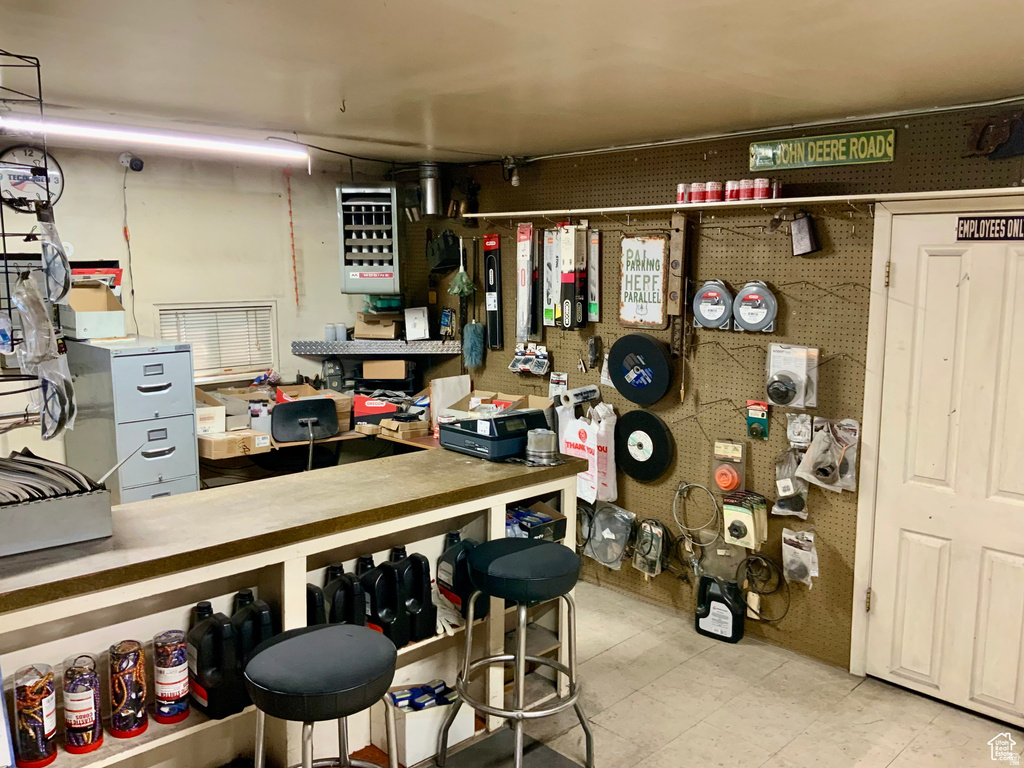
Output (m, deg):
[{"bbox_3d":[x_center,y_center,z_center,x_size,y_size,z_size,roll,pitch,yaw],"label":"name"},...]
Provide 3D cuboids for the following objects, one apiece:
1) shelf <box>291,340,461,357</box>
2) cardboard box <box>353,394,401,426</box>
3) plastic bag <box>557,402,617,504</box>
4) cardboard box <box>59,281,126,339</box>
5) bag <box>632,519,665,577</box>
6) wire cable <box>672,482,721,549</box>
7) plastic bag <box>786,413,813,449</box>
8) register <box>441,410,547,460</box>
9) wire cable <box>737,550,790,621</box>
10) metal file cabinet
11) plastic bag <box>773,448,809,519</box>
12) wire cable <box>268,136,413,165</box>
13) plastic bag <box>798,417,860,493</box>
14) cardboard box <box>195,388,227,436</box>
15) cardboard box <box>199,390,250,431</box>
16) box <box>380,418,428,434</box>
[{"bbox_3d":[-0.800,-0.246,5.312,1.000,0.077,0.480,0,7,1],"label":"shelf"},{"bbox_3d":[-0.794,0.144,4.953,0.245,0.172,0.180,-2,8,-16],"label":"cardboard box"},{"bbox_3d":[0.376,0.346,4.388,0.130,0.490,0.310,-7,11,-44],"label":"plastic bag"},{"bbox_3d":[-2.054,-0.356,4.210,0.220,0.250,0.232,7,10,44],"label":"cardboard box"},{"bbox_3d":[0.653,0.783,4.107,0.130,0.246,0.070,7,10,44],"label":"bag"},{"bbox_3d":[0.850,0.608,3.976,0.050,0.290,0.240,-7,11,-44],"label":"wire cable"},{"bbox_3d":[1.185,0.193,3.541,0.085,0.134,0.040,7,10,44],"label":"plastic bag"},{"bbox_3d":[-0.070,0.186,3.548,0.308,0.162,0.355,-9,13,-43],"label":"register"},{"bbox_3d":[1.097,0.888,3.751,0.060,0.275,0.240,-7,11,-44],"label":"wire cable"},{"bbox_3d":[-1.849,0.436,4.173,0.672,1.284,0.372,7,10,44],"label":"metal file cabinet"},{"bbox_3d":[1.157,0.413,3.562,0.119,0.270,0.060,7,10,44],"label":"plastic bag"},{"bbox_3d":[-0.822,-1.121,4.181,0.780,0.080,0.040,-6,10,-38],"label":"wire cable"},{"bbox_3d":[1.261,0.282,3.434,0.198,0.256,0.100,7,10,44],"label":"plastic bag"},{"bbox_3d":[-1.528,0.128,4.214,0.180,0.220,0.210,-5,9,-33],"label":"cardboard box"},{"bbox_3d":[-1.483,0.166,4.378,0.190,0.210,0.340,-7,11,-44],"label":"cardboard box"},{"bbox_3d":[-0.585,0.224,4.591,0.200,0.050,0.190,7,10,44],"label":"box"}]

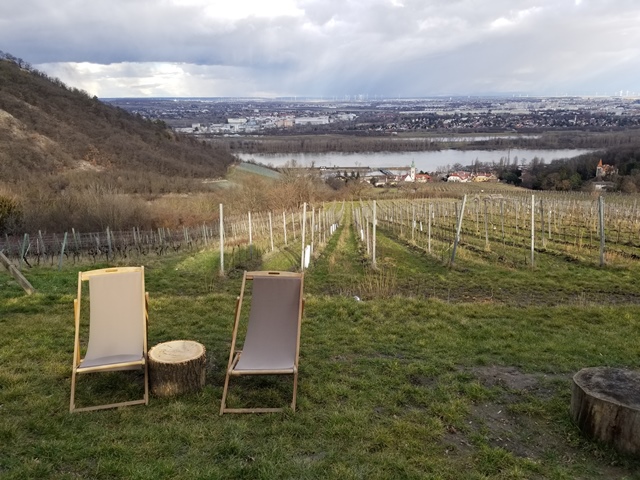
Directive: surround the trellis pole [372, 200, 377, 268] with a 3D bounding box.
[{"bbox_3d":[1.444,-0.140,12.643,0.065,1.830,0.065,-1,16,0],"label":"trellis pole"}]

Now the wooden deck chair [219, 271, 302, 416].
[{"bbox_3d":[-0.454,0.859,4.159,0.587,0.979,0.968,0,9,4],"label":"wooden deck chair"}]

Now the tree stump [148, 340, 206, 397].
[{"bbox_3d":[-1.285,1.165,4.360,0.485,0.325,0.485,0,12,0],"label":"tree stump"}]

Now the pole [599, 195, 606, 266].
[{"bbox_3d":[7.224,-0.214,12.313,0.085,1.850,0.085,-8,12,2],"label":"pole"}]

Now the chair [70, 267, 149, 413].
[{"bbox_3d":[-1.851,0.858,4.262,0.589,1.037,0.911,-4,9,-18],"label":"chair"}]

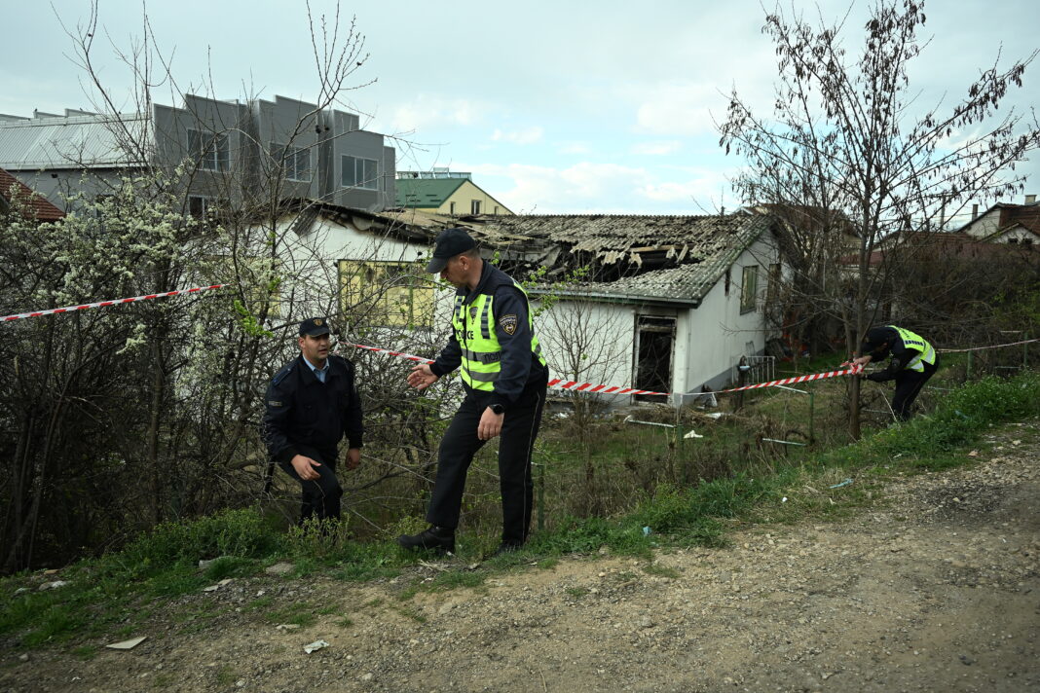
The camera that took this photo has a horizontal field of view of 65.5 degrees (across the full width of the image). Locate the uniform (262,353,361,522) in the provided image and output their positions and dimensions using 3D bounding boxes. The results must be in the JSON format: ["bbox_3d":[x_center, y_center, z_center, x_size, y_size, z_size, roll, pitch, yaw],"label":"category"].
[{"bbox_3d":[-1.306,0.639,5.080,0.560,1.200,0.520,-2,8,-27],"label":"uniform"}]

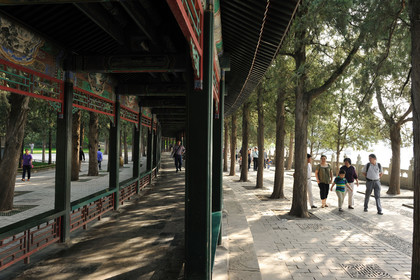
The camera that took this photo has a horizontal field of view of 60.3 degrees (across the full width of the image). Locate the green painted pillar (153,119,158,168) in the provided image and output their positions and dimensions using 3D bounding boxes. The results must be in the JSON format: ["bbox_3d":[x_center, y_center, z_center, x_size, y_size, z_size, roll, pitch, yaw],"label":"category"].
[{"bbox_3d":[-2.343,0.351,15.631,0.185,2.530,0.185,0,-1,-3],"label":"green painted pillar"}]

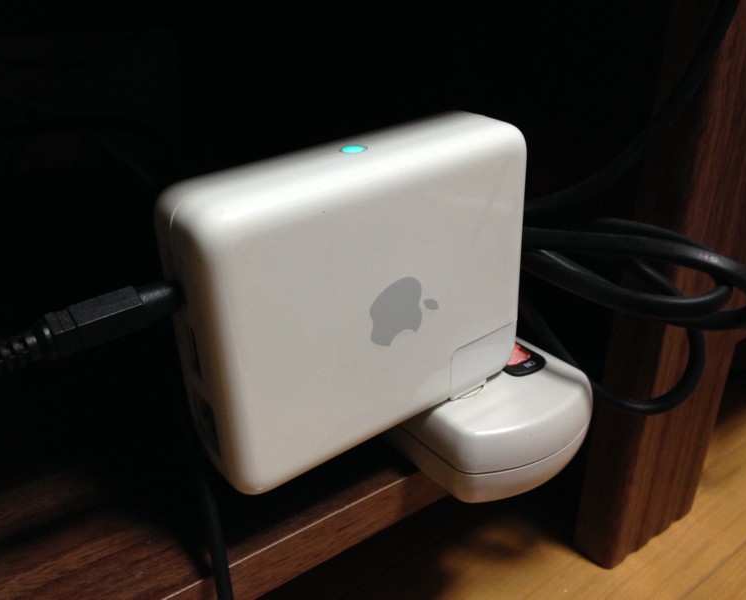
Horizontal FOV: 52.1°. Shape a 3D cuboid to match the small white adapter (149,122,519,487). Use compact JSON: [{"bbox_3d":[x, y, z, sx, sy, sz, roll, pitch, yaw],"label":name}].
[{"bbox_3d":[-0.003,-0.002,0.195,0.094,0.075,0.029,-22,34,-31],"label":"small white adapter"}]

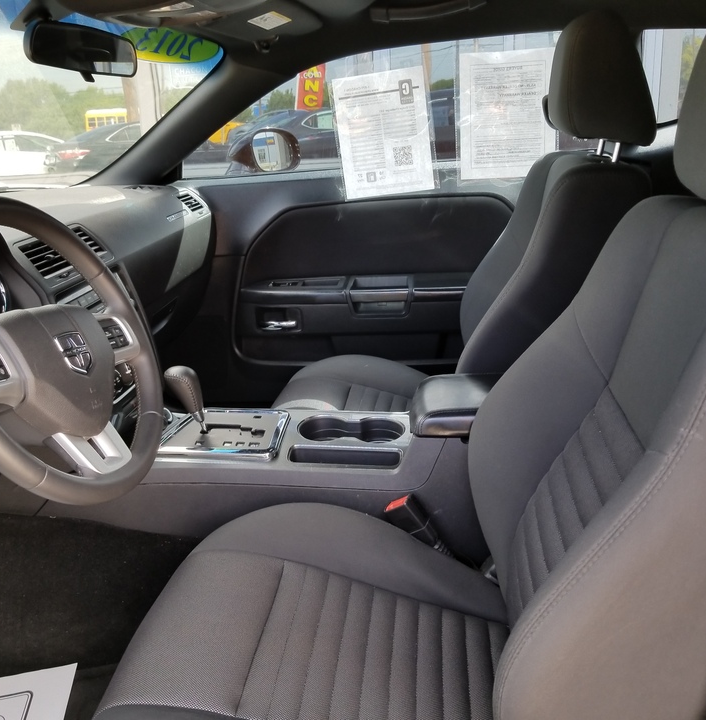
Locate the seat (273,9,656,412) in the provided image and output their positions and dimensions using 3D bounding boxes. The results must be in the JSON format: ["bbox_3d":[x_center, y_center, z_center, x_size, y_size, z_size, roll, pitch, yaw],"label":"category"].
[{"bbox_3d":[0.200,-0.186,1.507,0.830,0.960,0.550,0,17,8],"label":"seat"}]

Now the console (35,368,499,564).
[{"bbox_3d":[-0.048,0.153,1.260,0.920,0.320,0.290,0,17,8],"label":"console"}]

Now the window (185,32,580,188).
[{"bbox_3d":[0.070,-0.583,1.723,1.070,0.330,0.070,0,29,8],"label":"window"}]

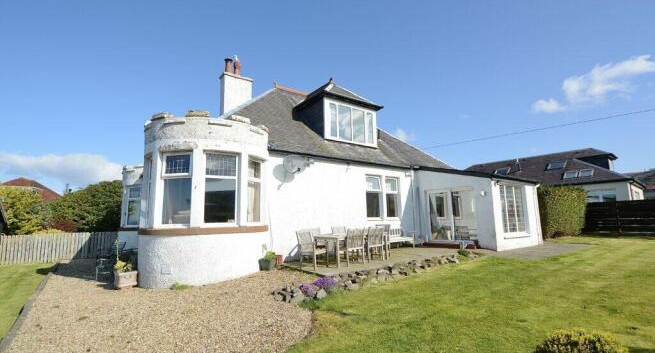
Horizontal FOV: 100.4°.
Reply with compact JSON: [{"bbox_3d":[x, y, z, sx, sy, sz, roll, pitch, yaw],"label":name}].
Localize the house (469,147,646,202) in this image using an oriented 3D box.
[{"bbox_3d":[15.617,1.456,22.703,8.077,5.910,13.790,6,-11,-38],"label":"house"}]

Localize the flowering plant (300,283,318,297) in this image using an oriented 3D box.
[{"bbox_3d":[-0.349,2.071,4.936,0.286,0.187,0.286,5,-10,-34],"label":"flowering plant"}]

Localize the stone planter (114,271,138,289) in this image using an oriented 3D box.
[{"bbox_3d":[-4.049,2.057,5.534,0.335,0.291,0.305,5,-10,-34],"label":"stone planter"}]

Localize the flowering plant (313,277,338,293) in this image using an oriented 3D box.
[{"bbox_3d":[-0.057,2.083,5.294,0.433,0.217,0.374,5,-10,-34],"label":"flowering plant"}]

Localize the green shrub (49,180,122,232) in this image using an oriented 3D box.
[{"bbox_3d":[-10.908,1.790,12.698,3.054,3.152,2.561,5,-10,-34],"label":"green shrub"}]

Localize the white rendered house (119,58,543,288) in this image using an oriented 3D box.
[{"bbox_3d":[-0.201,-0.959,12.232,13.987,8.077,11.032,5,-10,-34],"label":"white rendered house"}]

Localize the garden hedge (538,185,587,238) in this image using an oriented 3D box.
[{"bbox_3d":[12.221,1.925,14.610,3.645,2.610,1.872,5,-10,-34],"label":"garden hedge"}]

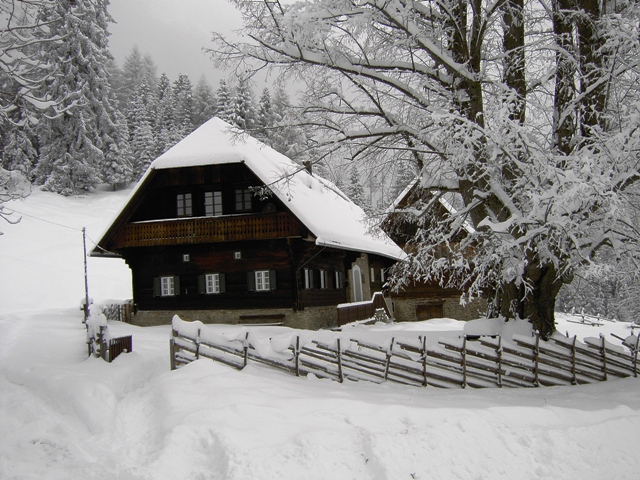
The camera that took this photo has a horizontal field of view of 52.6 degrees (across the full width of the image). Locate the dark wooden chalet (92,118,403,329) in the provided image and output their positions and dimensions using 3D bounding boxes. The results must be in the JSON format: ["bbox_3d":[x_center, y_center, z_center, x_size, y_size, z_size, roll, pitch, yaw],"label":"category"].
[{"bbox_3d":[-2.816,-0.387,36.581,11.500,10.200,16.000,-4,-5,20],"label":"dark wooden chalet"}]

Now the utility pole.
[{"bbox_3d":[-9.984,1.473,27.684,0.130,4.097,0.130,-5,-5,0],"label":"utility pole"}]

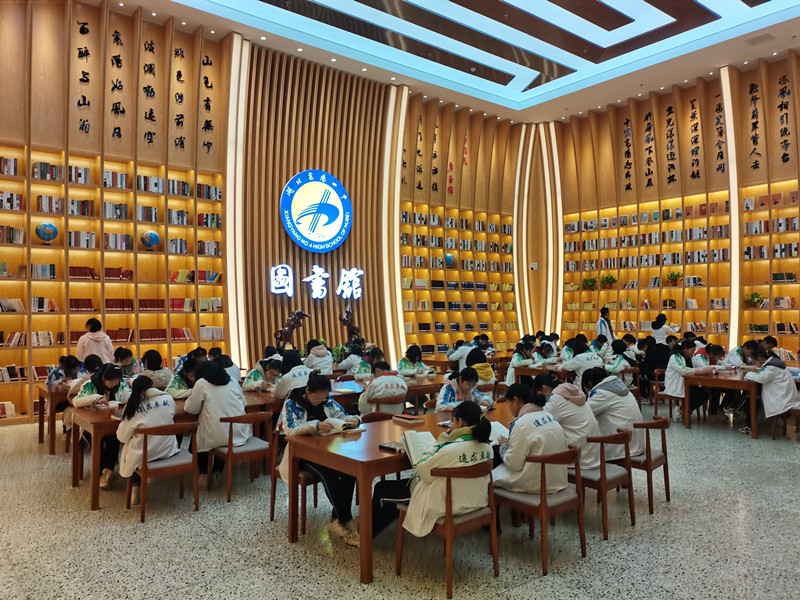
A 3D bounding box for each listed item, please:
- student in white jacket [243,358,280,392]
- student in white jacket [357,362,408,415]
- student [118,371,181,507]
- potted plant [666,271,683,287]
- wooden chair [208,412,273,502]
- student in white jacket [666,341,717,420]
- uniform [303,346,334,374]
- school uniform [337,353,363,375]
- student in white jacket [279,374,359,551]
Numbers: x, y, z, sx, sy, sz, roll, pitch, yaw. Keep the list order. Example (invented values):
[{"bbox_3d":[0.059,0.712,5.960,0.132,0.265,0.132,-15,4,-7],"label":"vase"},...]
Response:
[{"bbox_3d":[-1.658,1.280,7.185,0.520,1.120,0.680,1,-2,-39],"label":"student in white jacket"},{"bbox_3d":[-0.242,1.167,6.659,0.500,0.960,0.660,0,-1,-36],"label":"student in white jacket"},{"bbox_3d":[-2.194,1.218,5.245,0.500,1.140,0.720,0,-1,-40],"label":"student"},{"bbox_3d":[6.330,-0.485,13.871,0.350,0.355,0.370,1,-1,-40],"label":"potted plant"},{"bbox_3d":[-1.540,1.464,5.817,0.500,0.765,0.520,0,-1,-38],"label":"wooden chair"},{"bbox_3d":[4.385,1.239,9.061,0.500,1.210,0.760,0,-1,-38],"label":"student in white jacket"},{"bbox_3d":[-1.181,1.066,8.807,0.500,0.620,0.480,0,-1,-39],"label":"uniform"},{"bbox_3d":[-0.793,1.146,9.631,0.500,0.630,0.520,1,-2,-39],"label":"school uniform"},{"bbox_3d":[-0.584,1.206,4.769,0.560,1.220,0.800,0,-1,-38],"label":"student in white jacket"}]

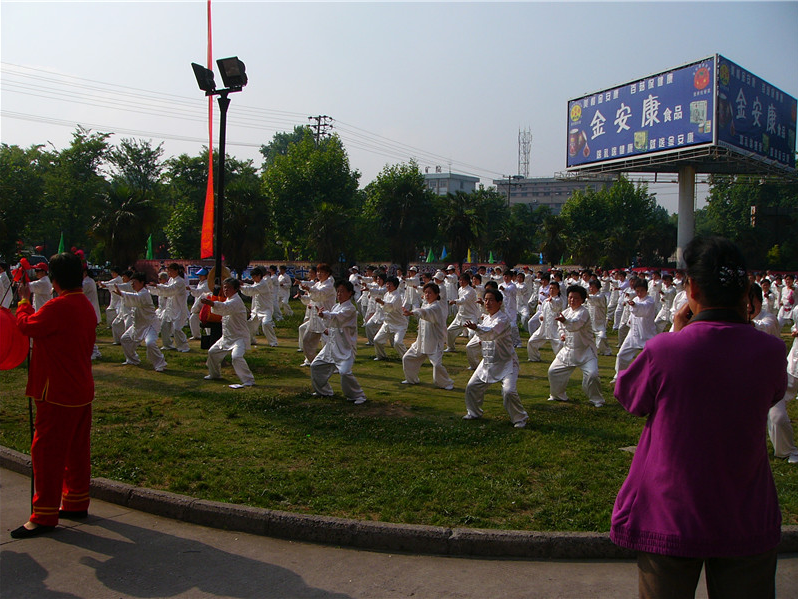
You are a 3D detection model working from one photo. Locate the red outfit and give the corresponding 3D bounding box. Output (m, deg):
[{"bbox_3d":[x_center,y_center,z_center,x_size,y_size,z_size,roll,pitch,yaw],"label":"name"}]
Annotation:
[{"bbox_3d":[-2.010,0.620,4.880,0.460,1.320,0.470,1,2,15],"label":"red outfit"}]

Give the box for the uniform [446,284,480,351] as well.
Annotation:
[{"bbox_3d":[1.104,0.324,14.117,0.640,1.140,0.570,0,3,-25],"label":"uniform"}]

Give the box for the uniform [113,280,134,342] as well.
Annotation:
[{"bbox_3d":[-5.235,0.247,15.800,0.660,1.216,0.620,-1,3,-38],"label":"uniform"}]

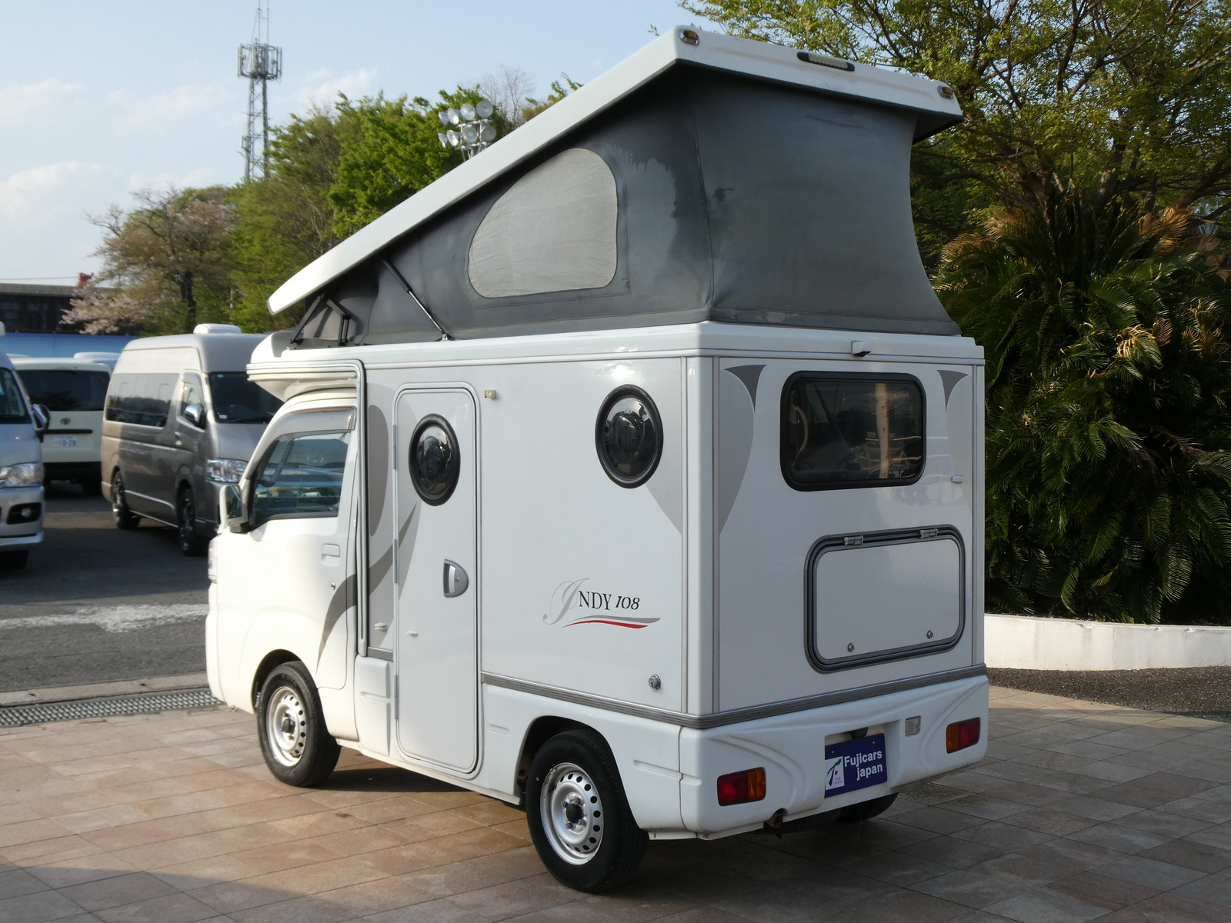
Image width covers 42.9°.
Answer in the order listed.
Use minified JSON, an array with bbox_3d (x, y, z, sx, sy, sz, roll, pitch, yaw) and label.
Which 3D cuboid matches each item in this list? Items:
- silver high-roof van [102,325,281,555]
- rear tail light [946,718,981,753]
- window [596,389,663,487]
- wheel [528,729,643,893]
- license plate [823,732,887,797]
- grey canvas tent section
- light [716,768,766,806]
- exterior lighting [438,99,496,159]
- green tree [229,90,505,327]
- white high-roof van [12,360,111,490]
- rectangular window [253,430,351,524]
[{"bbox_3d":[-4.360,-0.279,17.853,1.880,2.320,5.350,-1,4,-30],"label":"silver high-roof van"},{"bbox_3d":[1.215,0.961,5.487,0.195,0.100,0.045,-2,3,-41],"label":"rear tail light"},{"bbox_3d":[0.043,-0.077,4.847,0.050,0.325,0.320,-2,3,-41],"label":"window"},{"bbox_3d":[-0.101,1.162,5.206,0.145,0.532,0.532,-2,3,-41],"label":"wheel"},{"bbox_3d":[0.797,1.015,5.225,0.330,0.165,0.015,-2,-2,-41],"label":"license plate"},{"bbox_3d":[-0.069,-0.891,6.094,1.340,0.855,2.550,-2,3,-41],"label":"grey canvas tent section"},{"bbox_3d":[0.377,0.987,4.752,0.195,0.100,0.045,-2,3,-41],"label":"light"},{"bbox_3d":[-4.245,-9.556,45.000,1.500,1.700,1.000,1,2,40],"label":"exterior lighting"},{"bbox_3d":[-7.509,-5.591,47.188,8.800,11.270,8.000,0,2,-9],"label":"green tree"},{"bbox_3d":[-9.420,-0.630,25.200,1.750,2.050,4.800,-2,4,-32],"label":"white high-roof van"},{"bbox_3d":[-1.321,0.069,6.567,0.050,0.450,0.800,9,-5,-41],"label":"rectangular window"}]

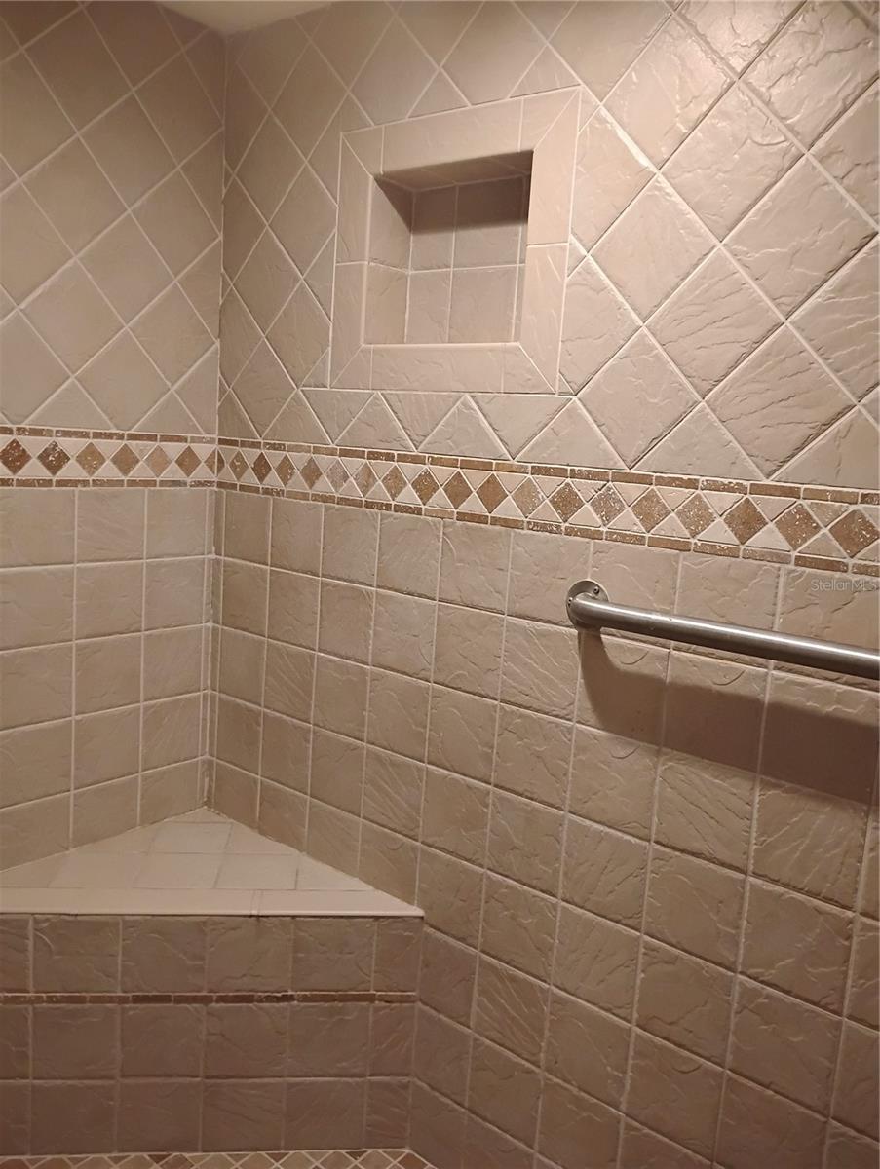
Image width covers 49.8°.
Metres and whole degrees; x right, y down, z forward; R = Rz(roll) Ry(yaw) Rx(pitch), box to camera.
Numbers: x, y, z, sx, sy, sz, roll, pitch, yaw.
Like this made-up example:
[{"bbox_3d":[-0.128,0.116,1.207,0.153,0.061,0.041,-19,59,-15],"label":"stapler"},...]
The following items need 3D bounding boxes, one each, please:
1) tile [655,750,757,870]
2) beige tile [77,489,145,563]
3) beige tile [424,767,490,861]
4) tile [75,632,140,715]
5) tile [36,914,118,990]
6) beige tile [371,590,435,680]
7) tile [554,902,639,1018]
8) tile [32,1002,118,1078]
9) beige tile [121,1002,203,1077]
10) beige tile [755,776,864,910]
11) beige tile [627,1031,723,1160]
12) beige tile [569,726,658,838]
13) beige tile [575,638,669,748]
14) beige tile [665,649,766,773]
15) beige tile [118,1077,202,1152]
[{"bbox_3d":[0.402,0.343,1.439,0.150,0.150,0.010,11,11,39],"label":"tile"},{"bbox_3d":[-0.674,-0.120,1.939,0.010,0.150,0.150,10,10,39],"label":"beige tile"},{"bbox_3d":[0.032,0.427,1.744,0.151,0.151,0.012,10,11,39],"label":"beige tile"},{"bbox_3d":[-0.695,0.188,1.988,0.010,0.150,0.150,11,11,39],"label":"tile"},{"bbox_3d":[-0.674,0.685,1.756,0.152,0.147,0.010,3,8,-7],"label":"tile"},{"bbox_3d":[-0.067,0.098,1.813,0.150,0.150,0.010,10,10,39],"label":"beige tile"},{"bbox_3d":[0.260,0.631,1.582,0.150,0.150,0.010,11,11,39],"label":"tile"},{"bbox_3d":[-0.675,0.847,1.757,0.151,0.151,0.012,3,8,-7],"label":"tile"},{"bbox_3d":[-0.530,0.873,1.808,0.150,0.150,0.010,3,8,-7],"label":"beige tile"},{"bbox_3d":[0.523,0.365,1.341,0.150,0.150,0.010,11,11,39],"label":"beige tile"},{"bbox_3d":[0.374,0.809,1.510,0.150,0.150,0.010,10,10,39],"label":"beige tile"},{"bbox_3d":[0.281,0.321,1.537,0.150,0.150,0.010,11,11,39],"label":"beige tile"},{"bbox_3d":[0.292,0.163,1.505,0.151,0.151,0.012,10,11,39],"label":"beige tile"},{"bbox_3d":[0.411,0.185,1.408,0.151,0.151,0.012,10,11,39],"label":"beige tile"},{"bbox_3d":[-0.541,1.026,1.830,0.150,0.147,0.010,3,8,-7],"label":"beige tile"}]

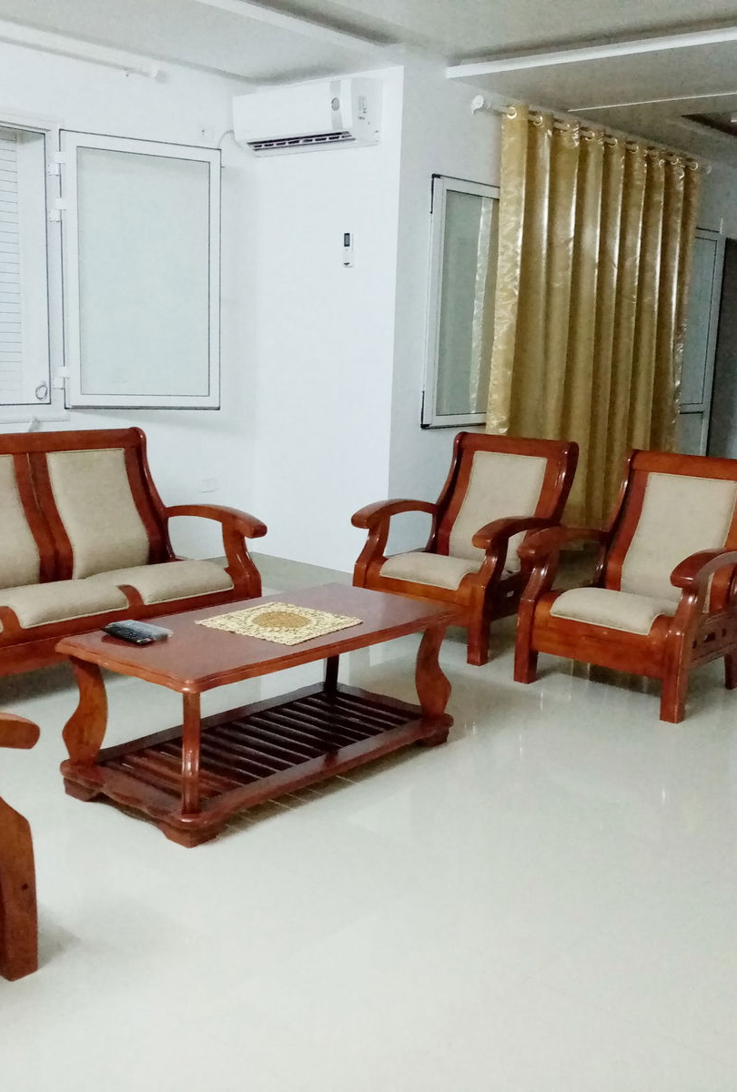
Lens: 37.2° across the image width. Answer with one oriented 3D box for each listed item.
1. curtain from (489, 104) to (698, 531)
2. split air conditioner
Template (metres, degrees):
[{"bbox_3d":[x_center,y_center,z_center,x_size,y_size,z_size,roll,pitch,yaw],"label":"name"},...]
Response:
[{"bbox_3d":[1.489,-1.274,6.968,0.139,2.467,2.377,11,15,39],"label":"curtain"},{"bbox_3d":[-0.331,-2.188,5.593,0.840,0.309,0.208,11,15,39],"label":"split air conditioner"}]

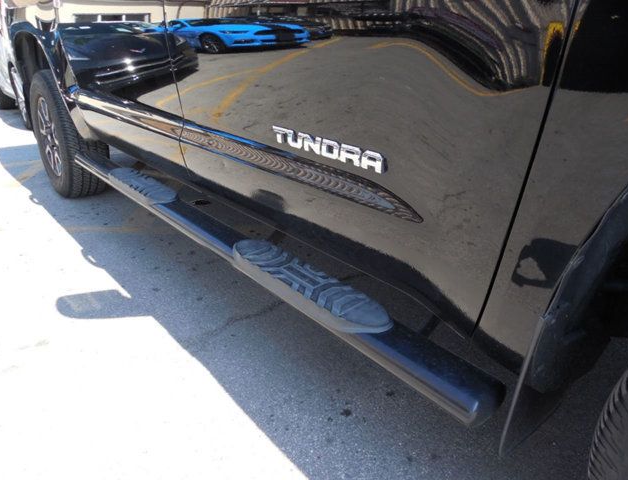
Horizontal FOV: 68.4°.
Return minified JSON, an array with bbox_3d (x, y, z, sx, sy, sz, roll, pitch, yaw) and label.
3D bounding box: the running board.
[{"bbox_3d":[-0.482,-0.093,1.662,0.115,0.070,2.400,-17,29,-37],"label":"running board"}]

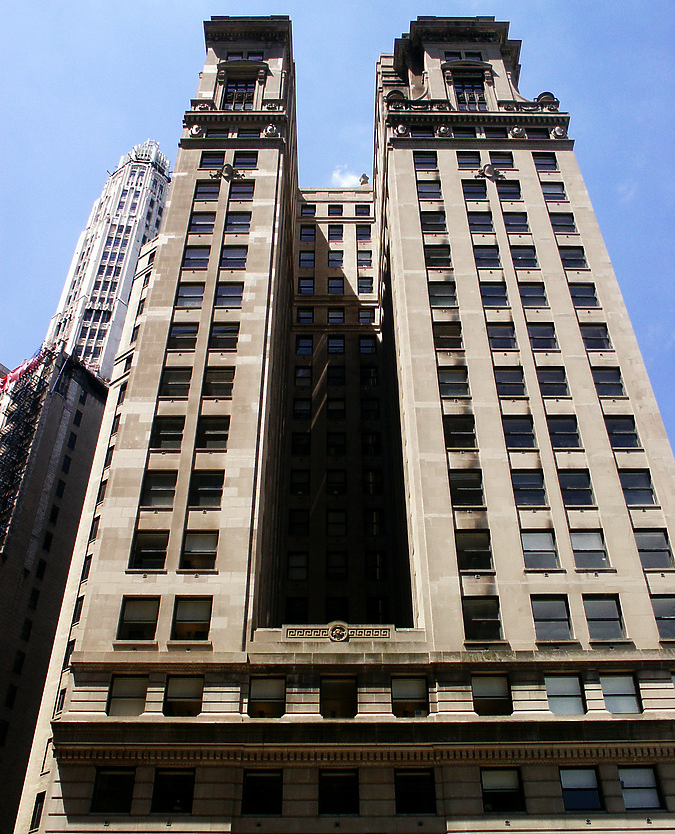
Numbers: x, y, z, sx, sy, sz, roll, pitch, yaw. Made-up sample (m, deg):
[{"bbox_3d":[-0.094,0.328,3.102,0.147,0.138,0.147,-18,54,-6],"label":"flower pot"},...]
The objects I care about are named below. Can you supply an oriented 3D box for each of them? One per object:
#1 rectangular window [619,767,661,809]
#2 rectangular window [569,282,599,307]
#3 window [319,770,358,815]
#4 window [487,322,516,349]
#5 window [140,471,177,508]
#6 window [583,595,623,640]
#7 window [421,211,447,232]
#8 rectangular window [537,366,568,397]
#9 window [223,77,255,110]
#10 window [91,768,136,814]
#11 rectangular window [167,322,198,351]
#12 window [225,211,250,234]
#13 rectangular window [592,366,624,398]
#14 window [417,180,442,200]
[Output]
[{"bbox_3d":[11.566,14.228,34.852,1.480,1.660,0.250,0,-42,0],"label":"rectangular window"},{"bbox_3d":[14.529,-7.205,53.750,1.603,2.182,0.200,0,-42,0],"label":"rectangular window"},{"bbox_3d":[0.059,14.175,34.478,1.499,1.668,0.200,0,-42,0],"label":"window"},{"bbox_3d":[9.257,-4.580,51.369,1.596,2.113,0.200,0,-42,0],"label":"window"},{"bbox_3d":[-8.167,3.346,41.874,1.530,2.125,0.250,0,-42,0],"label":"window"},{"bbox_3d":[11.596,8.655,39.488,1.583,2.185,0.200,0,-42,0],"label":"window"},{"bbox_3d":[6.205,-12.539,58.506,1.603,2.131,0.200,0,-42,0],"label":"window"},{"bbox_3d":[11.575,-1.839,48.869,1.621,2.201,0.200,0,-42,0],"label":"rectangular window"},{"bbox_3d":[-7.665,-24.969,70.455,2.090,4.610,0.320,0,-42,0],"label":"window"},{"bbox_3d":[-8.299,13.851,33.749,1.472,1.698,0.200,0,-42,0],"label":"window"},{"bbox_3d":[-8.440,-4.404,50.218,1.492,2.109,0.200,0,-42,0],"label":"rectangular window"},{"bbox_3d":[-6.246,-12.242,57.565,1.519,2.168,0.200,0,-42,0],"label":"window"},{"bbox_3d":[14.258,-1.799,47.989,1.492,2.109,0.200,0,-42,0],"label":"rectangular window"},{"bbox_3d":[6.106,-14.851,59.973,1.550,2.188,0.200,0,-42,0],"label":"window"}]

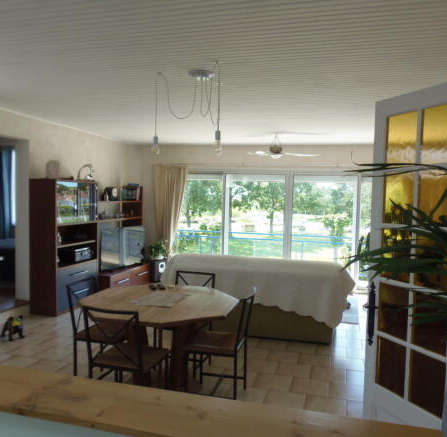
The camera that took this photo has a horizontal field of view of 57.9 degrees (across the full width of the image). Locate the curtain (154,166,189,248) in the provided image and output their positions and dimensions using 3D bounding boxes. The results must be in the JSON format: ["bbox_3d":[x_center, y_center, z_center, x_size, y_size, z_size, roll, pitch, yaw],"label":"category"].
[{"bbox_3d":[-1.113,0.009,8.229,0.750,2.150,0.150,2,3,14],"label":"curtain"}]

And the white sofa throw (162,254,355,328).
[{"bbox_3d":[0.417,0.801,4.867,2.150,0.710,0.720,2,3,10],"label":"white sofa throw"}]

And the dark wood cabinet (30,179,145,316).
[{"bbox_3d":[-1.967,0.326,6.305,0.400,1.735,2.380,2,3,15],"label":"dark wood cabinet"}]

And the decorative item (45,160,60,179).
[{"bbox_3d":[-2.223,-0.615,5.284,0.100,0.250,0.180,2,3,15],"label":"decorative item"}]

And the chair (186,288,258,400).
[{"bbox_3d":[-0.019,0.989,3.143,0.470,0.845,0.400,2,3,15],"label":"chair"}]

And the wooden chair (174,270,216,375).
[{"bbox_3d":[-0.326,0.948,3.665,0.410,0.835,0.450,2,3,14],"label":"wooden chair"}]

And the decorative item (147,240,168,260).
[{"bbox_3d":[-1.170,0.586,7.362,0.340,0.350,0.340,2,3,14],"label":"decorative item"}]

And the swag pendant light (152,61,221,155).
[{"bbox_3d":[-0.239,-0.813,3.220,0.600,0.670,0.580,2,3,15],"label":"swag pendant light"}]

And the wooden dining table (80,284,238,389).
[{"bbox_3d":[-0.477,1.020,3.193,1.140,0.735,1.130,2,3,14],"label":"wooden dining table"}]

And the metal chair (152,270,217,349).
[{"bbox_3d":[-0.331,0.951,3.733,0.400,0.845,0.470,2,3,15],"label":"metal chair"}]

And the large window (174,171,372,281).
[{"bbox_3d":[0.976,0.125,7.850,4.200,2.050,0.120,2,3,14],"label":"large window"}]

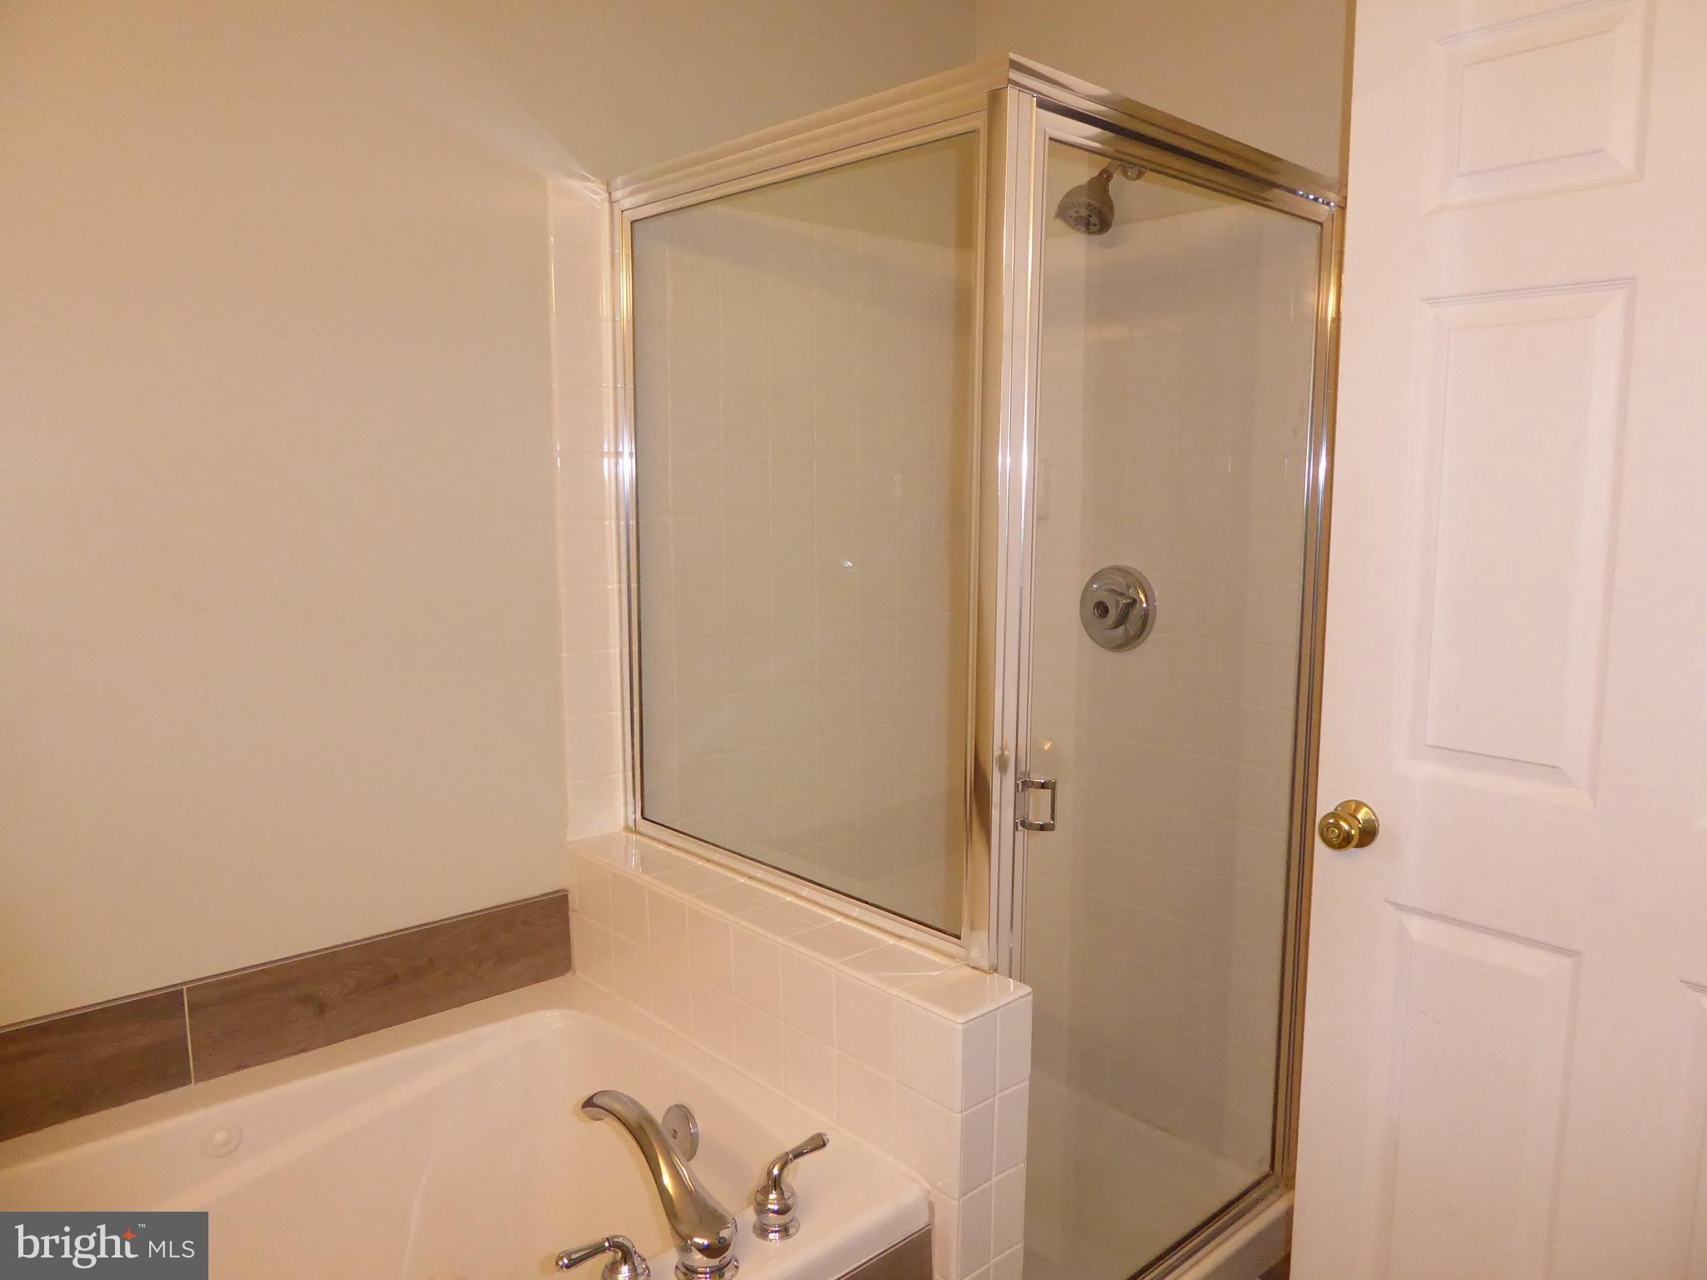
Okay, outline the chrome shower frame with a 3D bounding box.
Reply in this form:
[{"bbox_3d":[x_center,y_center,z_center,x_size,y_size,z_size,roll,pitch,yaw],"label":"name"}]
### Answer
[{"bbox_3d":[0.207,0.130,2.116,0.871,1.766,0.855,-7,11,-42],"label":"chrome shower frame"}]

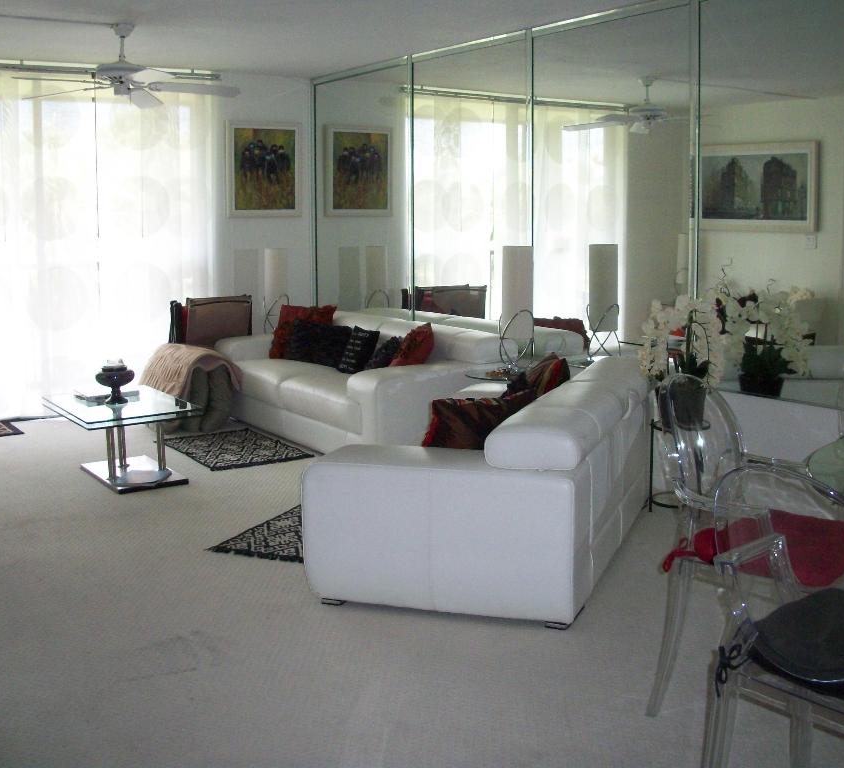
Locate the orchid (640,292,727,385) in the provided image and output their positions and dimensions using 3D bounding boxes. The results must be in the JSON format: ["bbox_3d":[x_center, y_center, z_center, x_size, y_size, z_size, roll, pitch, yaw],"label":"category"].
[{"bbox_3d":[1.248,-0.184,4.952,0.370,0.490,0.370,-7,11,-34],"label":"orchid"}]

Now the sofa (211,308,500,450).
[{"bbox_3d":[-0.472,-0.047,7.024,1.050,0.735,2.220,-7,11,-34],"label":"sofa"}]

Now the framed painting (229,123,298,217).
[{"bbox_3d":[-1.212,-1.650,8.004,0.645,0.730,0.040,-7,11,-34],"label":"framed painting"}]

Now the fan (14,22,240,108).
[{"bbox_3d":[-1.635,-1.772,5.672,1.269,0.403,1.269,0,9,0],"label":"fan"}]

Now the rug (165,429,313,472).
[{"bbox_3d":[-1.189,0.402,6.534,0.655,0.012,0.975,-7,11,-34],"label":"rug"}]

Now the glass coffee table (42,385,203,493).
[{"bbox_3d":[-1.710,0.309,5.846,0.595,0.420,0.940,-7,11,-34],"label":"glass coffee table"}]

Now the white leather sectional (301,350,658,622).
[{"bbox_3d":[0.328,0.327,4.230,0.967,0.695,1.652,3,10,20],"label":"white leather sectional"}]

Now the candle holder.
[{"bbox_3d":[-1.594,-0.001,5.400,0.202,0.202,0.202,0,9,0],"label":"candle holder"}]

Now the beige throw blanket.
[{"bbox_3d":[-1.618,-0.097,7.298,0.520,0.325,0.800,-7,11,-34],"label":"beige throw blanket"}]

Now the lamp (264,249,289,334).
[{"bbox_3d":[-1.136,-0.716,8.092,0.200,0.690,0.200,0,9,0],"label":"lamp"}]

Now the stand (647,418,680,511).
[{"bbox_3d":[1.179,0.371,4.727,0.282,0.433,0.282,0,9,0],"label":"stand"}]

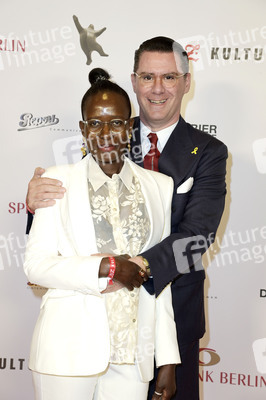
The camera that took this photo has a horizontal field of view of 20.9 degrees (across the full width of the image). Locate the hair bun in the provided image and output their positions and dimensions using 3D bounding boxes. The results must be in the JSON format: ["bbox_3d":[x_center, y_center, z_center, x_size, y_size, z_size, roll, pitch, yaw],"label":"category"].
[{"bbox_3d":[-0.103,-0.375,2.200,0.067,0.052,0.066,1,6,-3],"label":"hair bun"}]

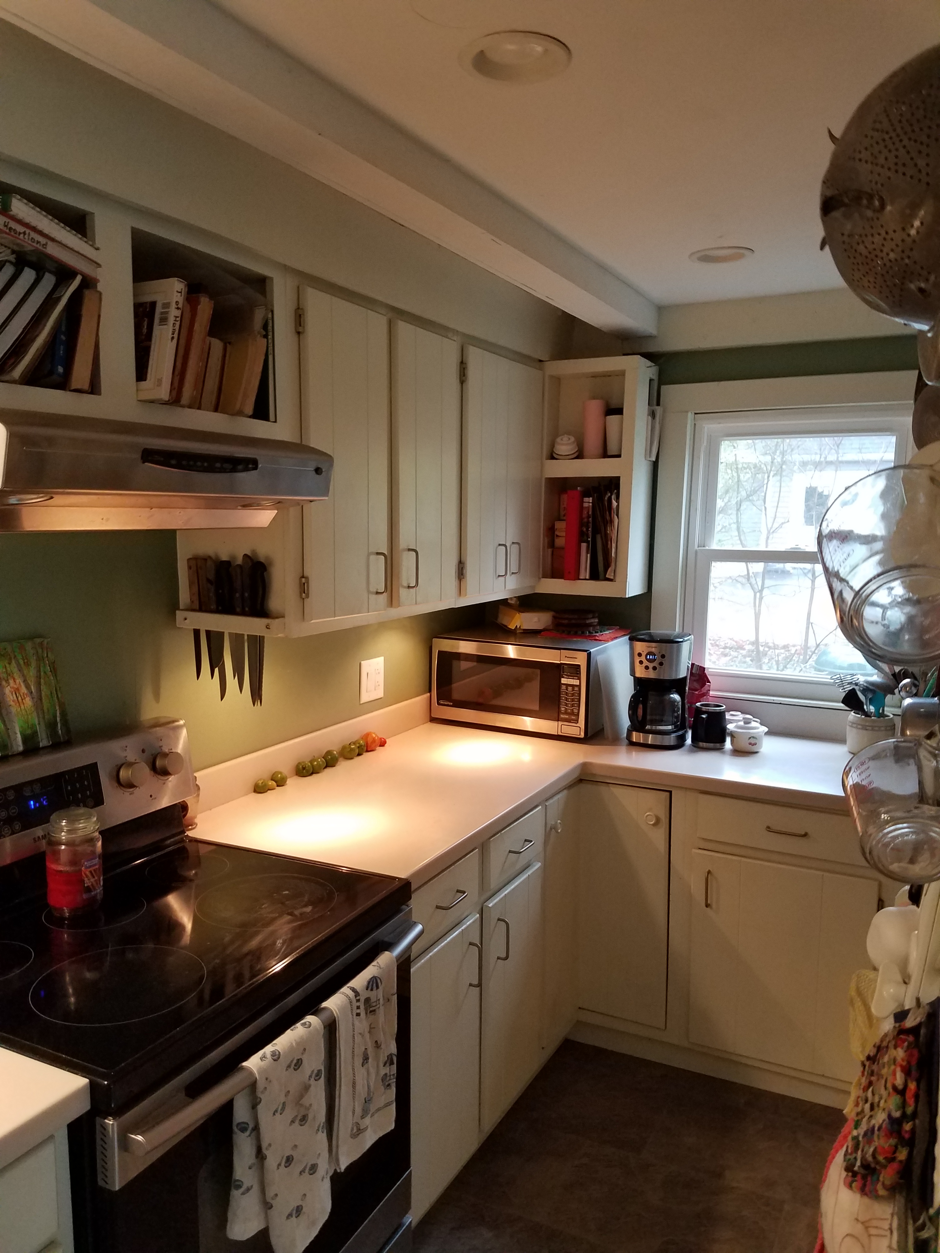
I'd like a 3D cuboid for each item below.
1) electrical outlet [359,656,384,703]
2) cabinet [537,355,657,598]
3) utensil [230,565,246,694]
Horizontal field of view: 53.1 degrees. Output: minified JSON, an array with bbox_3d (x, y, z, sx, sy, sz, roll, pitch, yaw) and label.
[{"bbox_3d":[-0.298,0.164,2.878,0.010,0.131,0.131,4,8,27],"label":"electrical outlet"},{"bbox_3d":[0.427,-0.496,3.178,0.323,0.767,0.215,4,8,27],"label":"cabinet"},{"bbox_3d":[-0.523,0.004,2.127,0.040,0.298,0.020,4,8,27],"label":"utensil"}]

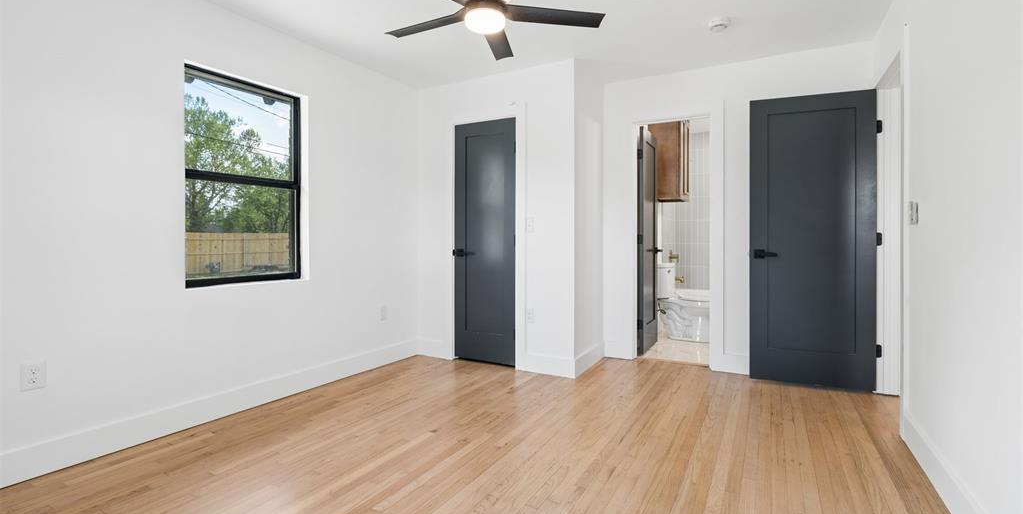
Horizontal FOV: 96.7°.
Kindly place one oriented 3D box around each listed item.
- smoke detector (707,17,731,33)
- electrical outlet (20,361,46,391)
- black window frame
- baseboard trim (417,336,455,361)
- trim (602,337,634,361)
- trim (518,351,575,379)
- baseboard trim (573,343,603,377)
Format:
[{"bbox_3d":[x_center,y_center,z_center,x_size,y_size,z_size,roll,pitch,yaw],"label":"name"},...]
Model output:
[{"bbox_3d":[1.307,-1.459,2.865,0.131,0.043,0.131,1,2,30],"label":"smoke detector"},{"bbox_3d":[-2.111,0.524,2.010,0.008,0.120,0.077,1,2,30],"label":"electrical outlet"},{"bbox_3d":[-1.698,-0.474,2.905,0.080,1.274,0.752,1,2,30],"label":"black window frame"},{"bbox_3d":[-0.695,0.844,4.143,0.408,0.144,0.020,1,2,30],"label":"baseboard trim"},{"bbox_3d":[0.961,0.835,4.051,0.267,0.144,0.020,1,2,30],"label":"trim"},{"bbox_3d":[0.276,0.853,3.580,0.495,0.144,0.020,1,2,30],"label":"trim"},{"bbox_3d":[0.651,0.838,3.757,0.020,0.144,0.693,1,2,30],"label":"baseboard trim"}]

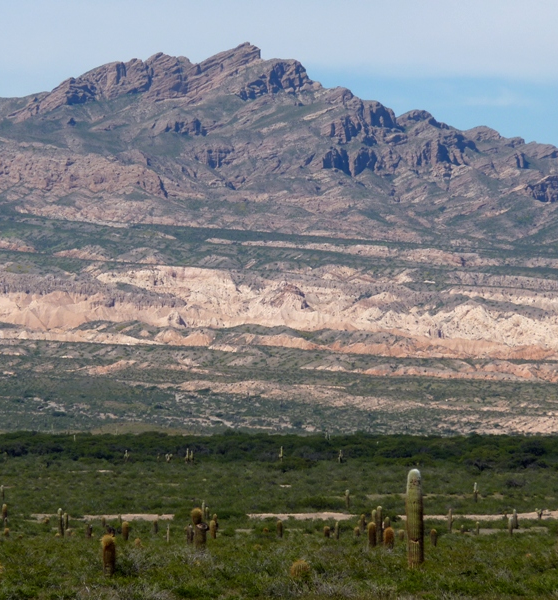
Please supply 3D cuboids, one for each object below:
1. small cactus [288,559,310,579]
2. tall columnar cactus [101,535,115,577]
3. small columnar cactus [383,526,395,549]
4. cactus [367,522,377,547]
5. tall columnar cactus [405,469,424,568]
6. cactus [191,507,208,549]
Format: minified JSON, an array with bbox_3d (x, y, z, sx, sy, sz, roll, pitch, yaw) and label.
[{"bbox_3d":[0.537,6.717,168.000,0.471,0.533,0.447,0,-1,0],"label":"small cactus"},{"bbox_3d":[-4.695,7.090,187.000,0.359,1.201,0.359,0,-1,0],"label":"tall columnar cactus"},{"bbox_3d":[4.324,9.353,265.000,0.411,0.900,0.411,0,-1,0],"label":"small columnar cactus"},{"bbox_3d":[3.866,9.734,280.000,0.360,1.083,0.360,0,-1,0],"label":"cactus"},{"bbox_3d":[4.129,6.653,205.000,0.484,3.073,0.484,0,-1,0],"label":"tall columnar cactus"},{"bbox_3d":[-2.858,8.313,245.000,0.561,1.574,0.470,0,-1,0],"label":"cactus"}]

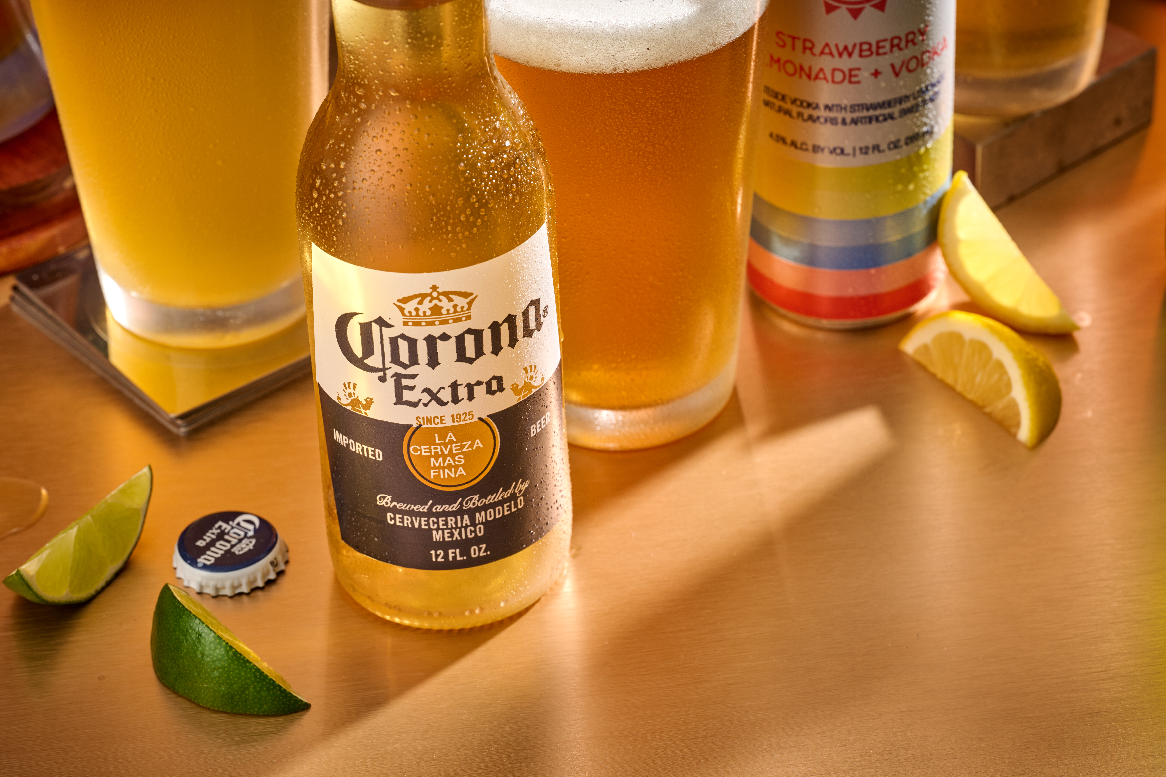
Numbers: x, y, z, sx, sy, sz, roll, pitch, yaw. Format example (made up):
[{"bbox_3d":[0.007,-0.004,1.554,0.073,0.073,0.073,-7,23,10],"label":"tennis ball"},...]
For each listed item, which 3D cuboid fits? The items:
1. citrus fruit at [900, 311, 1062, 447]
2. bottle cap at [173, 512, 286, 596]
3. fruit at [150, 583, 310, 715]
[{"bbox_3d":[0.110,-0.009,0.896,0.022,0.023,0.055,-22,41,-24],"label":"citrus fruit"},{"bbox_3d":[-0.089,0.041,0.858,0.029,0.006,0.029,-3,37,0],"label":"bottle cap"},{"bbox_3d":[-0.091,0.061,0.821,0.023,0.018,0.054,-27,43,-28],"label":"fruit"}]

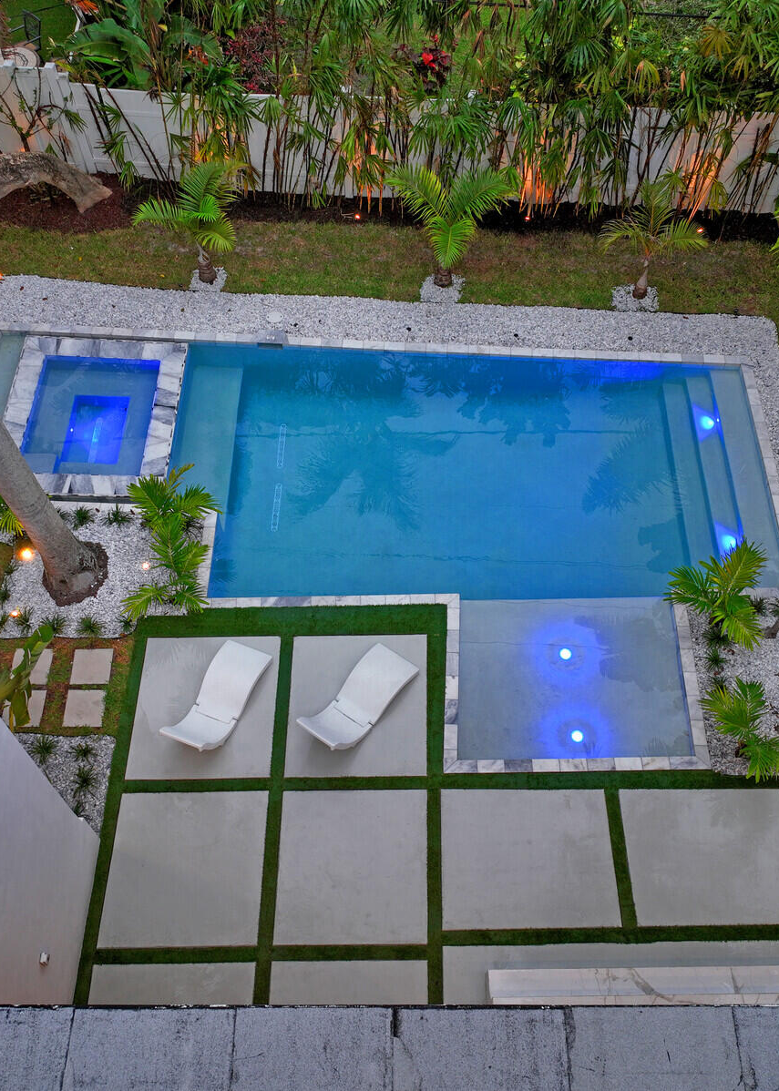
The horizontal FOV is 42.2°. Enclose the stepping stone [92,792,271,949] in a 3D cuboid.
[{"bbox_3d":[-2.106,3.358,10.519,1.609,0.060,1.590,-1,55,2],"label":"stepping stone"}]

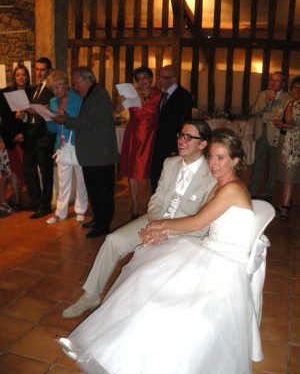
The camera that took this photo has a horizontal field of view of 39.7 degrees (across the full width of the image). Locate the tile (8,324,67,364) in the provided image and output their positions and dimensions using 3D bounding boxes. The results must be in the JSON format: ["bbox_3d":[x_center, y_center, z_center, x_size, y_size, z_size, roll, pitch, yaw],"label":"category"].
[{"bbox_3d":[-0.658,0.973,2.569,0.300,0.020,0.300,7,16,17],"label":"tile"}]

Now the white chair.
[{"bbox_3d":[0.391,0.499,2.391,0.540,0.900,0.460,-2,14,-11],"label":"white chair"}]

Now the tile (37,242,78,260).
[{"bbox_3d":[-0.848,0.605,3.892,0.300,0.020,0.300,7,16,17],"label":"tile"}]

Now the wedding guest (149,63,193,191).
[{"bbox_3d":[0.240,-0.494,4.755,0.410,1.720,0.530,-10,19,-37],"label":"wedding guest"}]

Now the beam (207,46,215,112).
[{"bbox_3d":[1.188,-2.077,8.201,0.130,1.272,0.130,2,14,3],"label":"beam"}]

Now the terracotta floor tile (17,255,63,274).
[{"bbox_3d":[-0.947,0.679,3.608,0.300,0.020,0.300,7,16,17],"label":"terracotta floor tile"}]

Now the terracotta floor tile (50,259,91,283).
[{"bbox_3d":[-0.635,0.702,3.438,0.300,0.020,0.300,5,15,18],"label":"terracotta floor tile"}]

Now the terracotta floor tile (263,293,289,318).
[{"bbox_3d":[0.836,0.836,2.968,0.300,0.020,0.300,5,15,18],"label":"terracotta floor tile"}]

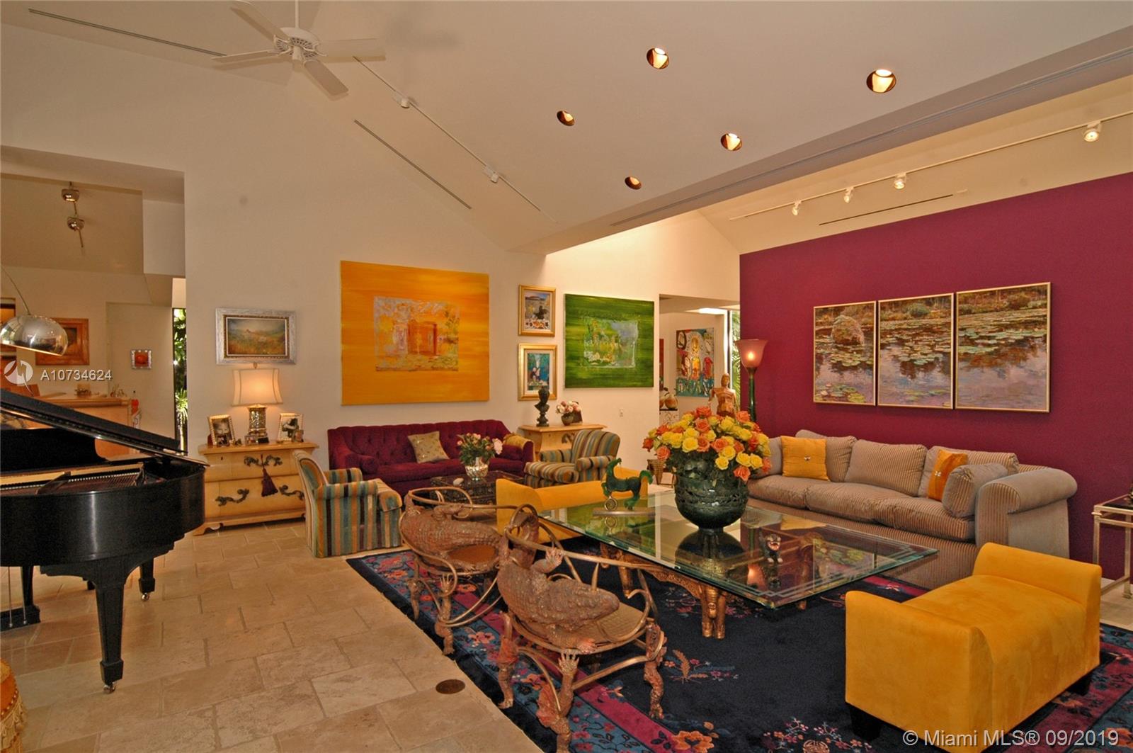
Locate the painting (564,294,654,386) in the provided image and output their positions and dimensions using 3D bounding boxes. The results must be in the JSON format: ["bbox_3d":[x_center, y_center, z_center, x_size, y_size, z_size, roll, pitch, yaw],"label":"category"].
[{"bbox_3d":[0.658,-0.491,8.360,1.631,1.321,0.045,0,0,-32],"label":"painting"}]

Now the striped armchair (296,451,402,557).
[{"bbox_3d":[-1.967,1.057,5.058,0.800,0.830,0.740,0,0,-29],"label":"striped armchair"}]

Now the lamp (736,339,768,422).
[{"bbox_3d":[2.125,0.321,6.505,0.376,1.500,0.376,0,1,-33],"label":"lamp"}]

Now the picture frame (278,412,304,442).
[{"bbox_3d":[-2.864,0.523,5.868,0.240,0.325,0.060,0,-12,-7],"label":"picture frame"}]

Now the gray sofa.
[{"bbox_3d":[2.685,1.049,4.945,1.150,0.929,2.465,0,1,-33],"label":"gray sofa"}]

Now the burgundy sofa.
[{"bbox_3d":[-1.514,1.019,6.490,2.160,0.890,0.800,0,0,-32],"label":"burgundy sofa"}]

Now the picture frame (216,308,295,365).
[{"bbox_3d":[-3.255,-0.408,5.950,0.724,0.570,0.050,0,0,-32],"label":"picture frame"}]

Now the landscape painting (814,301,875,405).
[{"bbox_3d":[2.922,-0.230,5.952,0.035,1.048,0.685,0,1,-33],"label":"landscape painting"}]

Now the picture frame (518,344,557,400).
[{"bbox_3d":[-0.401,-0.054,7.896,0.616,0.768,0.040,0,1,-33],"label":"picture frame"}]

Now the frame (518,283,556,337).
[{"bbox_3d":[-0.406,-0.878,7.708,0.568,0.667,0.040,0,0,-32],"label":"frame"}]

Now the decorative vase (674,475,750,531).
[{"bbox_3d":[0.978,0.820,3.810,0.490,0.447,0.490,0,0,0],"label":"decorative vase"}]

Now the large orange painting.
[{"bbox_3d":[-1.803,-0.502,6.978,1.851,1.660,0.040,0,1,-33],"label":"large orange painting"}]

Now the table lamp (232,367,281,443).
[{"bbox_3d":[-3.159,0.278,5.769,0.440,0.799,0.320,0,0,-32],"label":"table lamp"}]

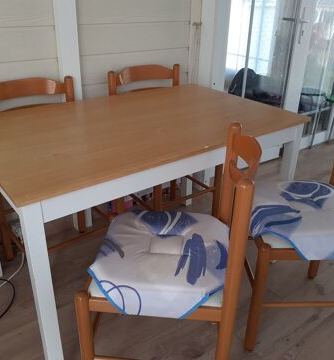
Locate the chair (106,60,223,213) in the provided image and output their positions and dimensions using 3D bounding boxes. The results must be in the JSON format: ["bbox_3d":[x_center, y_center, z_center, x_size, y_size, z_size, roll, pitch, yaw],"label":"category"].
[{"bbox_3d":[0.003,-0.135,2.021,0.445,0.868,0.485,-18,32,-33],"label":"chair"}]

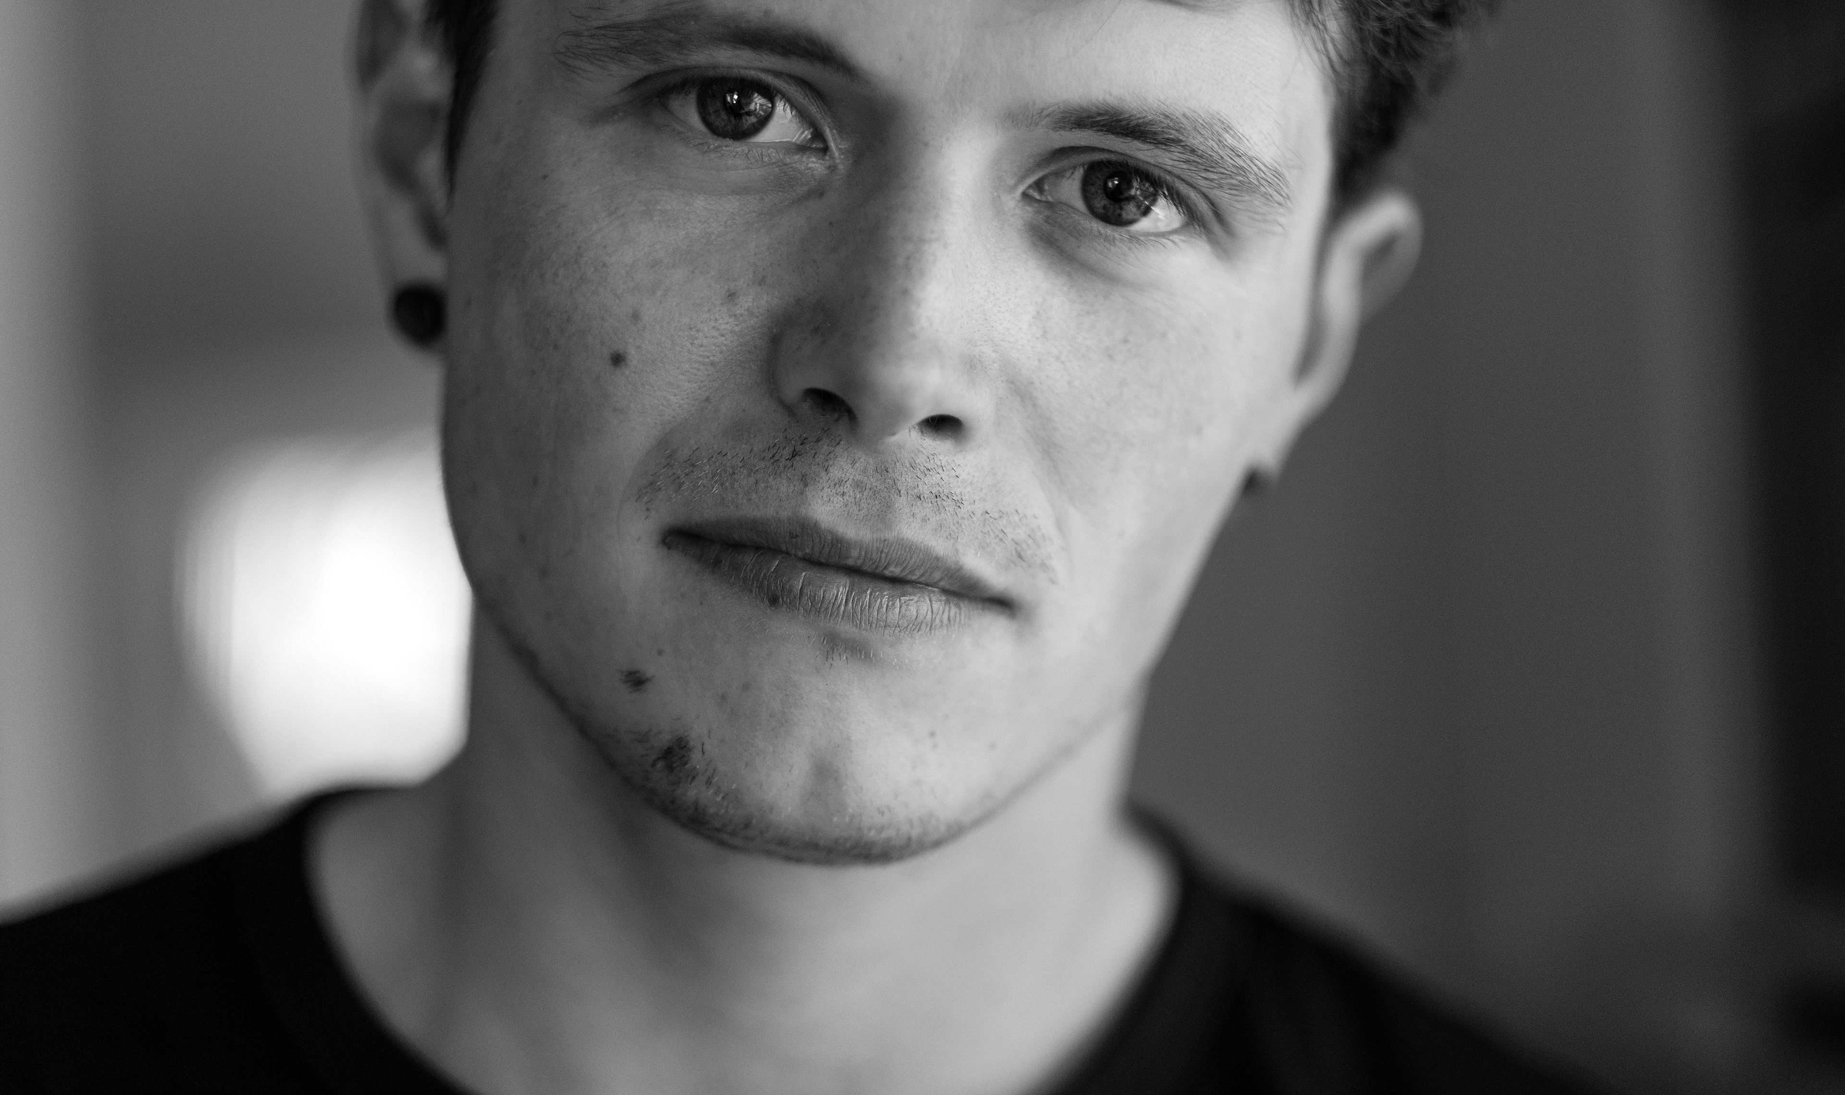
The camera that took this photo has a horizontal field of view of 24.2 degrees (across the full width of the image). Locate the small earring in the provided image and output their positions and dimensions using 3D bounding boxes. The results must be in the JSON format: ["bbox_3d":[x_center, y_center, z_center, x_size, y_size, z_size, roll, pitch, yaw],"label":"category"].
[{"bbox_3d":[-0.089,-0.041,0.765,0.011,0.011,0.008,7,9,39],"label":"small earring"}]

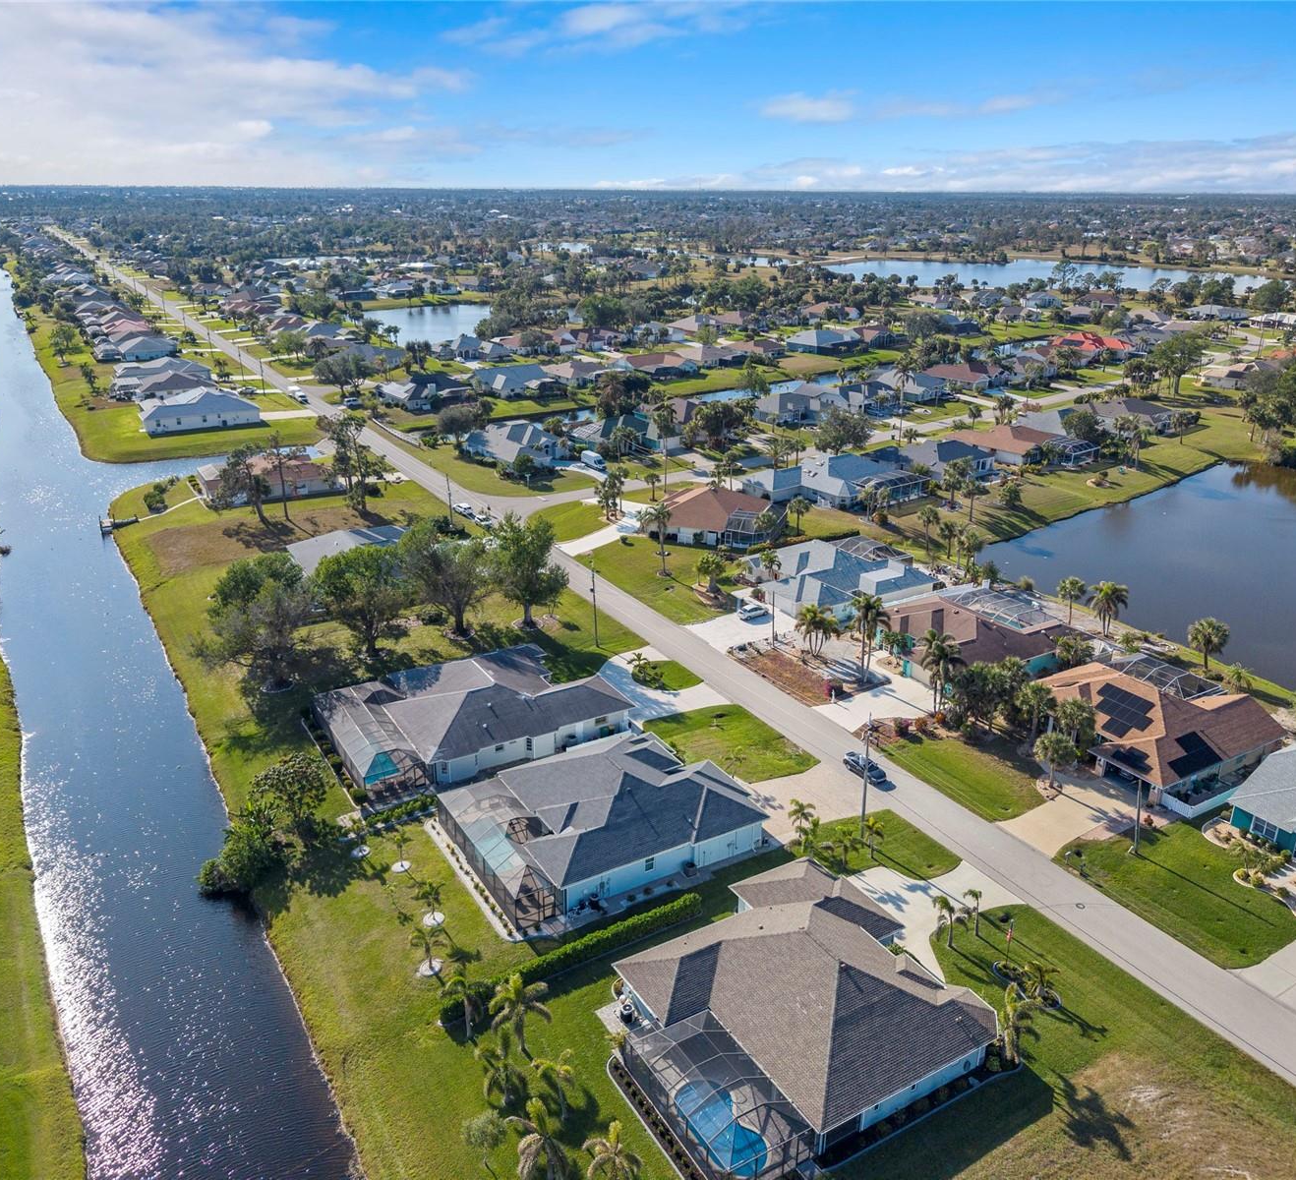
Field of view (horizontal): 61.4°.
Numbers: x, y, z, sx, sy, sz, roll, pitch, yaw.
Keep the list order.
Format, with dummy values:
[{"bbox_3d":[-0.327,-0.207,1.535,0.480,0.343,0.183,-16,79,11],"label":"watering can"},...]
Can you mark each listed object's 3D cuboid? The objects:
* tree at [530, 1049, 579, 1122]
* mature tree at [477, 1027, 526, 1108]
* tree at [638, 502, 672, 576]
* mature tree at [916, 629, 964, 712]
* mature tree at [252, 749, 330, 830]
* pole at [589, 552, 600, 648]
[{"bbox_3d":[-5.493,29.979,65.694,3.200,5.100,3.300,0,20,0],"label":"tree"},{"bbox_3d":[-8.811,28.982,66.061,3.100,5.700,3.100,0,20,0],"label":"mature tree"},{"bbox_3d":[1.353,-7.369,158.663,4.700,10.700,4.700,0,20,0],"label":"tree"},{"bbox_3d":[30.955,8.923,115.704,4.900,9.300,4.900,0,20,0],"label":"mature tree"},{"bbox_3d":[-31.173,17.681,95.252,7.000,6.400,7.000,0,20,0],"label":"mature tree"},{"bbox_3d":[-6.418,1.290,132.573,0.600,12.472,0.900,-13,23,-28],"label":"pole"}]

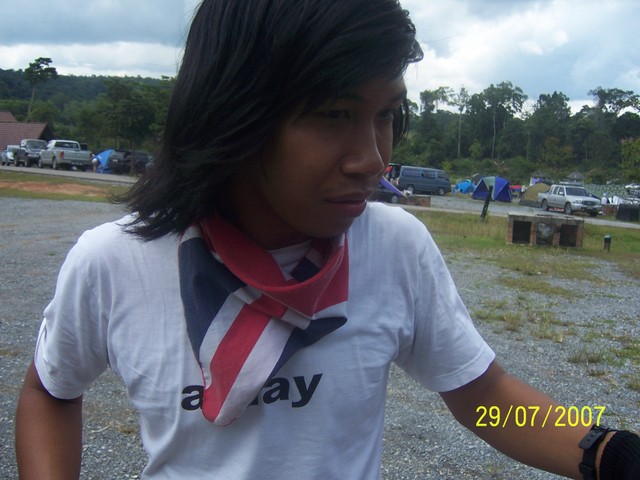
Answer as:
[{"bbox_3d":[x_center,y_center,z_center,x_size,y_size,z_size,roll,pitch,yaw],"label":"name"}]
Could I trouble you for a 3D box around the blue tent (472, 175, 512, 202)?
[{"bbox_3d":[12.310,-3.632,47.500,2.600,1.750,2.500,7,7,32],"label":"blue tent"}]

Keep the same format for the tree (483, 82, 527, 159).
[{"bbox_3d":[27.719,-17.428,100.000,6.600,12.600,6.400,5,6,16],"label":"tree"}]

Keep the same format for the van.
[{"bbox_3d":[7.650,-4.480,50.520,4.700,1.970,1.750,1,6,-24],"label":"van"}]

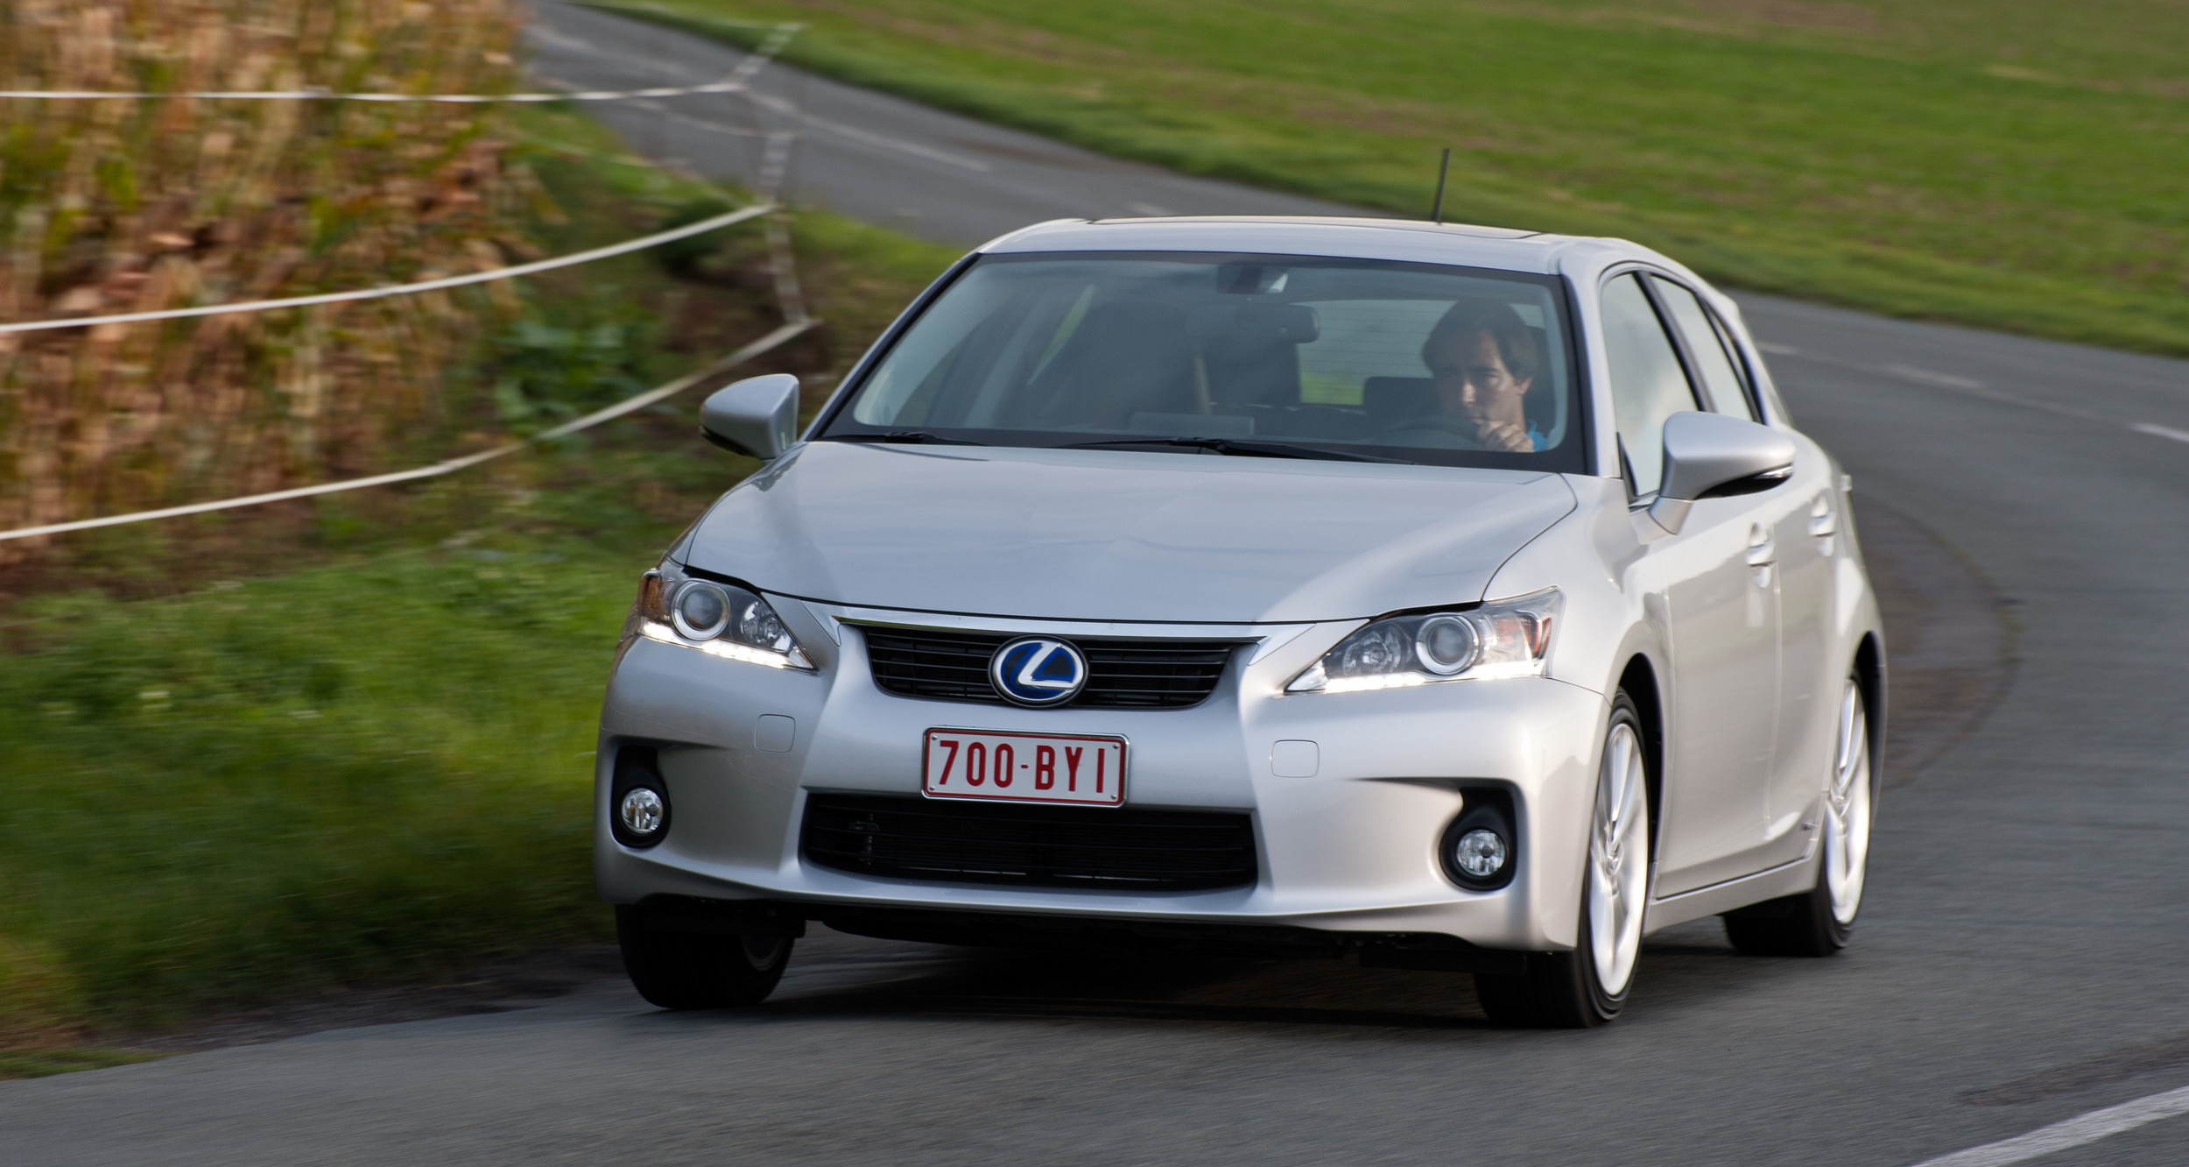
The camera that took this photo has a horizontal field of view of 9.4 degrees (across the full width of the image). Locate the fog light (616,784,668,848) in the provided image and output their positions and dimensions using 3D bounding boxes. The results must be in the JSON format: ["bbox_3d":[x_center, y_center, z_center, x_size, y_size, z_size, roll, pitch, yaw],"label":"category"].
[{"bbox_3d":[-0.772,0.396,22.897,0.100,0.110,0.090,2,2,12],"label":"fog light"}]

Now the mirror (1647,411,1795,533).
[{"bbox_3d":[1.125,-0.198,23.932,0.240,0.215,0.170,2,2,12],"label":"mirror"}]

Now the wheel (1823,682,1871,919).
[{"bbox_3d":[1.367,0.418,25.746,0.190,0.465,0.465,2,2,12],"label":"wheel"}]

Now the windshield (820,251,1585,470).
[{"bbox_3d":[0.236,-0.408,23.963,1.400,0.370,0.720,2,2,12],"label":"windshield"}]

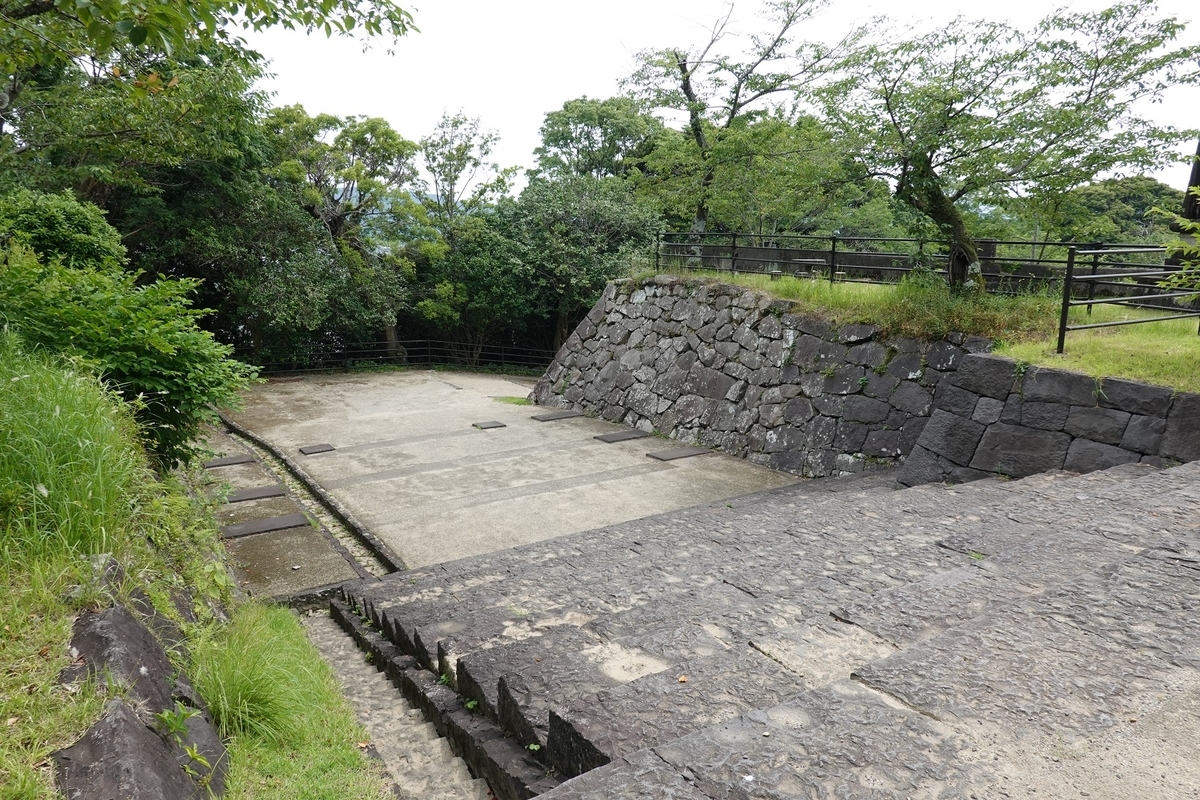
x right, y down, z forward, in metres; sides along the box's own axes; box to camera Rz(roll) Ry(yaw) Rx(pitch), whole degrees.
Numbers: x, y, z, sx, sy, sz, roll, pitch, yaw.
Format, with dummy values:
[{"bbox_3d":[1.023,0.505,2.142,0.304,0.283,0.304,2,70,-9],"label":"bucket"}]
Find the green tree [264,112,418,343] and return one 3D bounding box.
[{"bbox_3d":[-9.299,-6.196,29.977,5.600,9.240,5.300,0,12,0],"label":"green tree"}]

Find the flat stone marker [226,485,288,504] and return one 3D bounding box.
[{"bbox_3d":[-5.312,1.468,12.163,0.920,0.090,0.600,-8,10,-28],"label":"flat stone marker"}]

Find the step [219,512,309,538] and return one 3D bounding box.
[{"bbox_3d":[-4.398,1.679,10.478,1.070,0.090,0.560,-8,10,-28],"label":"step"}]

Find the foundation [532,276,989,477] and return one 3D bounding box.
[{"bbox_3d":[2.040,-0.601,15.319,2.500,2.950,11.300,-6,14,-27],"label":"foundation"}]

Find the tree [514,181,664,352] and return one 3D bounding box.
[{"bbox_3d":[-0.456,-4.432,27.673,5.000,6.370,4.800,0,12,0],"label":"tree"}]

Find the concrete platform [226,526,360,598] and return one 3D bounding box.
[{"bbox_3d":[-3.607,1.894,9.240,1.050,0.160,2.400,-8,10,-28],"label":"concrete platform"}]

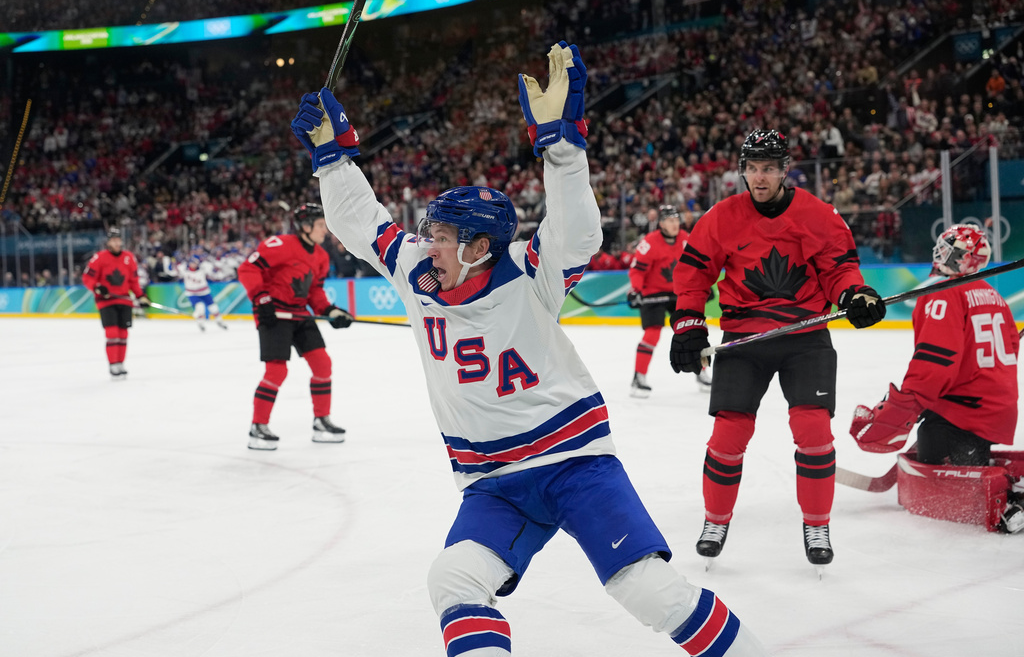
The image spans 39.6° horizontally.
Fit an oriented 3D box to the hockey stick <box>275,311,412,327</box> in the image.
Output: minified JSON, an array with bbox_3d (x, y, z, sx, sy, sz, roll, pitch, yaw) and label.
[{"bbox_3d":[-1.090,-0.042,10.800,1.550,0.200,0.070,5,2,-3],"label":"hockey stick"}]

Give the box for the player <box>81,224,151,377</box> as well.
[{"bbox_3d":[-5.144,-0.325,18.500,0.820,1.940,0.500,-3,3,-22],"label":"player"}]

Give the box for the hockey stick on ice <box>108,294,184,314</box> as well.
[{"bbox_3d":[-4.728,-0.330,18.400,1.500,0.200,0.070,13,-3,-21],"label":"hockey stick on ice"}]

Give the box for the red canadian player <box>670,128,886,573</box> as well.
[{"bbox_3d":[1.133,0.098,6.070,0.900,1.900,0.580,-2,3,10],"label":"red canadian player"}]

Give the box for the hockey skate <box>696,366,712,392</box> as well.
[{"bbox_3d":[1.931,0.494,14.050,0.110,0.260,0.300,-4,3,-25],"label":"hockey skate"}]

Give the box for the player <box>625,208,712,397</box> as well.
[{"bbox_3d":[1.549,-0.264,13.900,0.800,1.850,0.650,-4,3,-27],"label":"player"}]

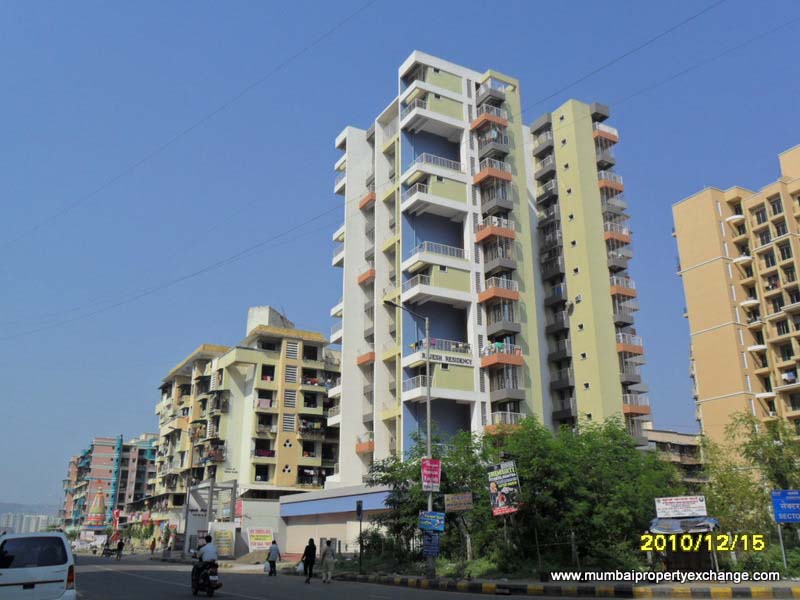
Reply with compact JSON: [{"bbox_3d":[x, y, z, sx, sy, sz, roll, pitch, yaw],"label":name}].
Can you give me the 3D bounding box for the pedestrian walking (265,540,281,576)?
[{"bbox_3d":[-6.155,12.400,35.720,0.620,1.660,0.420,4,-18,-15],"label":"pedestrian walking"}]

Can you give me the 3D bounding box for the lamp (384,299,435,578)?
[{"bbox_3d":[0.210,5.102,28.294,2.250,10.500,0.300,9,-20,-27],"label":"lamp"}]

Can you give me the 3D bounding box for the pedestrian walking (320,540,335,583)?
[{"bbox_3d":[-2.910,10.473,29.685,0.550,1.600,0.400,4,-18,-14],"label":"pedestrian walking"}]

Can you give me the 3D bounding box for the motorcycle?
[{"bbox_3d":[-5.661,8.033,21.481,0.750,1.100,1.950,11,-21,-31],"label":"motorcycle"}]

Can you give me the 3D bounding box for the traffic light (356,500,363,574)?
[{"bbox_3d":[-1.609,9.553,29.763,0.280,2.867,0.350,2,-18,-8],"label":"traffic light"}]

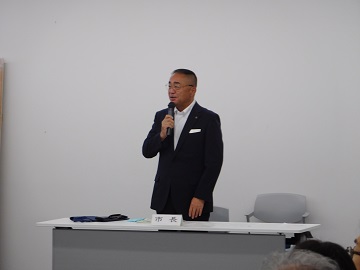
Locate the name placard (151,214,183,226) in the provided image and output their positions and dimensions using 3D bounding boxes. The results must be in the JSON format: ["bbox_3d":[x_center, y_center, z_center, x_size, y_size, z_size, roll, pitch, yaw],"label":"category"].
[{"bbox_3d":[-0.082,0.565,15.481,0.200,0.070,0.060,1,2,17],"label":"name placard"}]

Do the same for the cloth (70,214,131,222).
[{"bbox_3d":[-0.553,0.564,15.861,0.350,0.042,0.230,1,2,17],"label":"cloth"}]

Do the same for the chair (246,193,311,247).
[{"bbox_3d":[0.717,0.850,18.002,0.540,0.789,0.540,1,2,17],"label":"chair"}]

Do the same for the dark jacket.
[{"bbox_3d":[0.017,0.155,16.100,0.540,0.760,0.350,1,2,30],"label":"dark jacket"}]

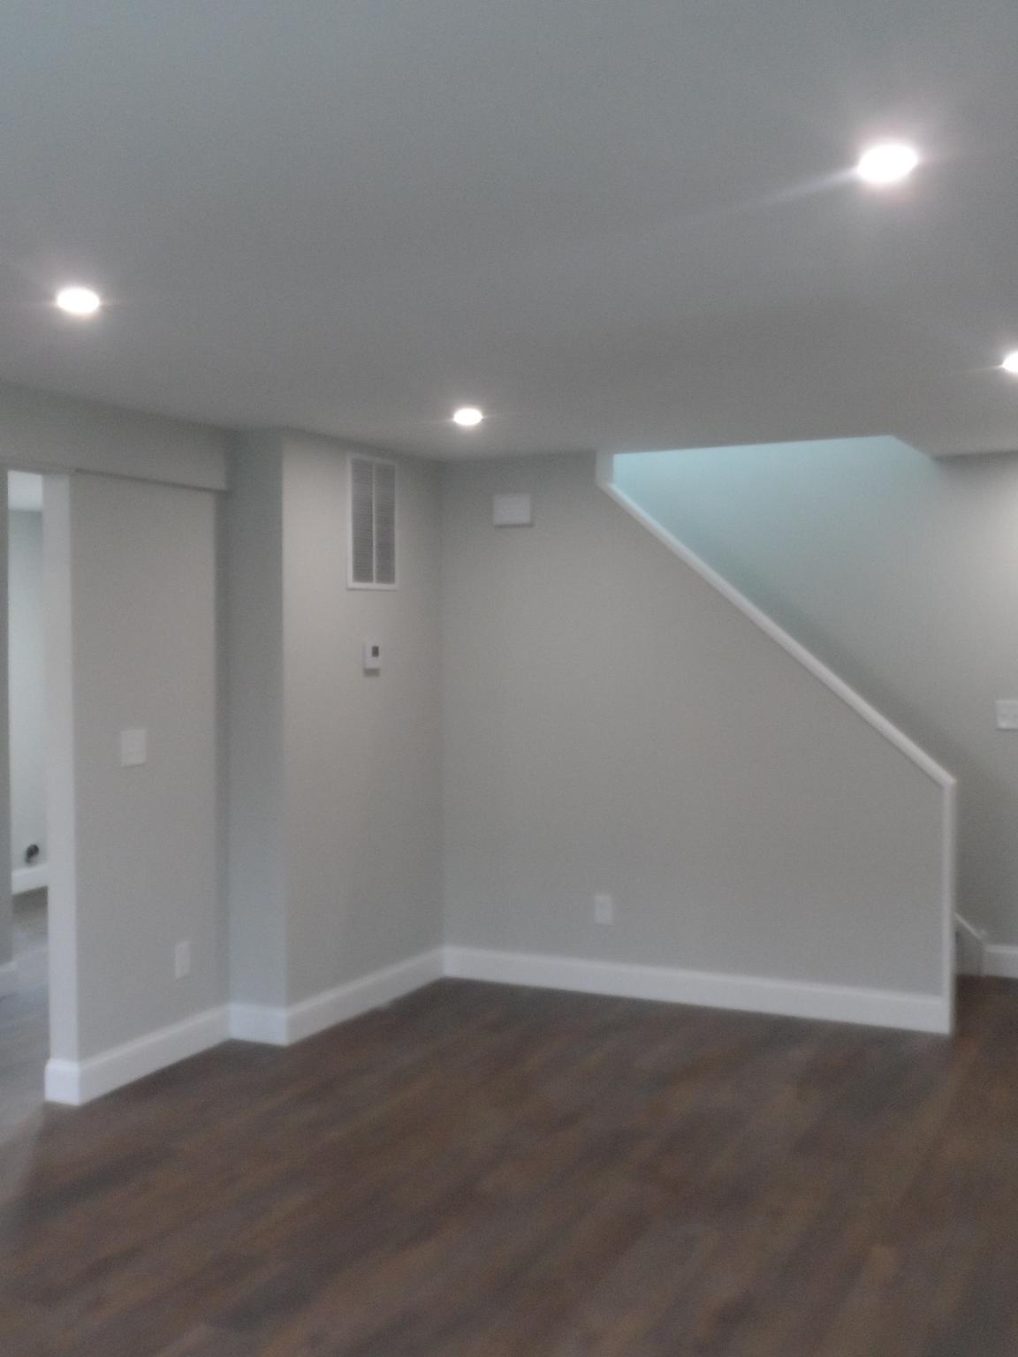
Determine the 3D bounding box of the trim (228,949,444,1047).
[{"bbox_3d":[-0.662,1.281,5.170,0.250,0.138,1.118,0,2,29],"label":"trim"}]

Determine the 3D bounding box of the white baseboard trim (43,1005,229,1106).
[{"bbox_3d":[-1.288,1.309,4.453,0.138,0.138,0.738,0,2,29],"label":"white baseboard trim"}]

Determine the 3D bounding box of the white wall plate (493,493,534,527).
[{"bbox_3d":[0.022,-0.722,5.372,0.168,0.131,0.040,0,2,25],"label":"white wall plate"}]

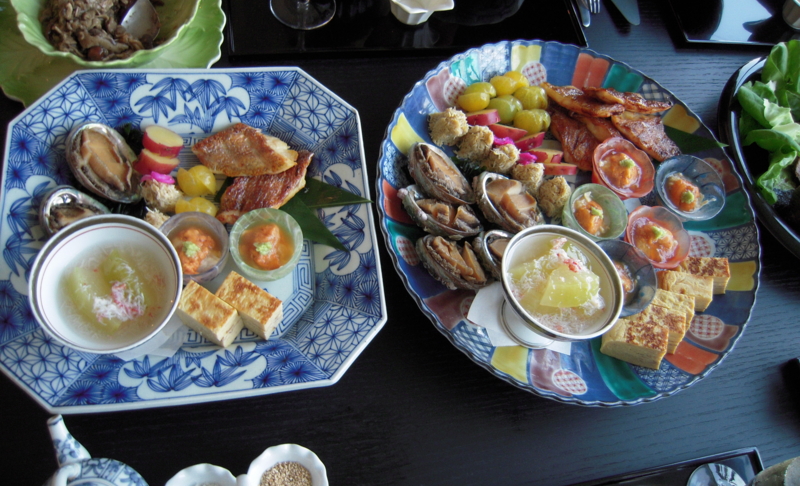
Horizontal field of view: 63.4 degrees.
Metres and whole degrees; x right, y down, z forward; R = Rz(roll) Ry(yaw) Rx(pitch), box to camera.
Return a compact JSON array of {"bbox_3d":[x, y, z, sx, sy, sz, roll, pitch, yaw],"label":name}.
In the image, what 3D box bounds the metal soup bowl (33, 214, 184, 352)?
[{"bbox_3d":[-0.229,0.043,0.519,0.110,0.071,0.110,0,67,-17],"label":"metal soup bowl"}]

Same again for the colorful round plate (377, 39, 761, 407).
[{"bbox_3d":[0.175,-0.033,0.677,0.407,0.055,0.407,5,64,-11],"label":"colorful round plate"}]

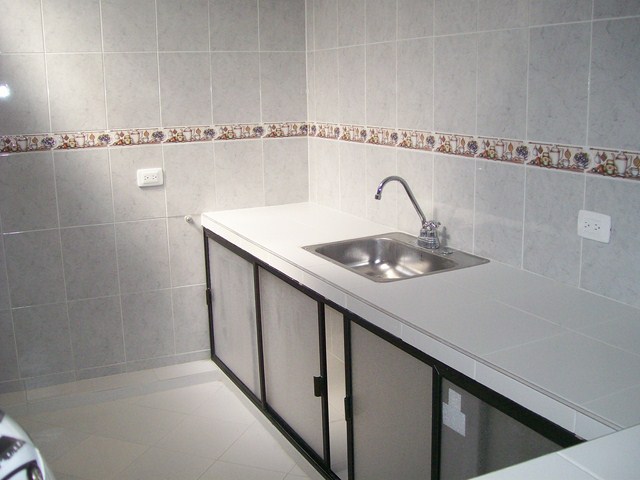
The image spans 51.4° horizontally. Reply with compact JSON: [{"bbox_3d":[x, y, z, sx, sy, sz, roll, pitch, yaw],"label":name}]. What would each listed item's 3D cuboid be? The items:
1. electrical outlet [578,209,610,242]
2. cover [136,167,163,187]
[{"bbox_3d":[0.767,-0.038,1.860,0.013,0.078,0.117,-7,14,-26],"label":"electrical outlet"},{"bbox_3d":[-0.792,-0.291,3.110,0.120,0.078,0.016,-7,14,-26],"label":"cover"}]

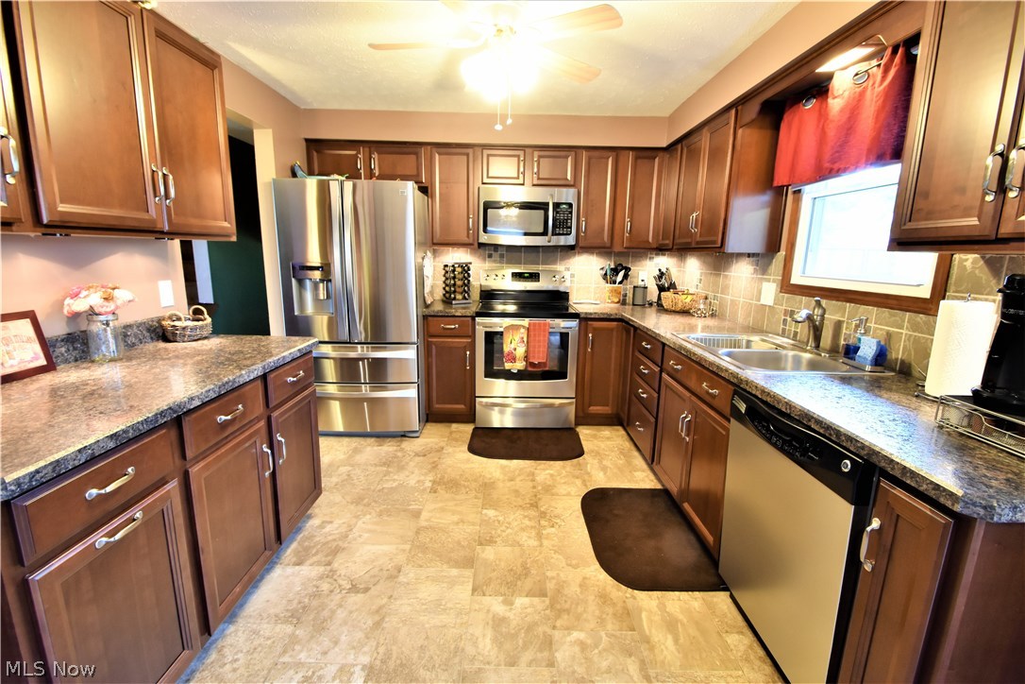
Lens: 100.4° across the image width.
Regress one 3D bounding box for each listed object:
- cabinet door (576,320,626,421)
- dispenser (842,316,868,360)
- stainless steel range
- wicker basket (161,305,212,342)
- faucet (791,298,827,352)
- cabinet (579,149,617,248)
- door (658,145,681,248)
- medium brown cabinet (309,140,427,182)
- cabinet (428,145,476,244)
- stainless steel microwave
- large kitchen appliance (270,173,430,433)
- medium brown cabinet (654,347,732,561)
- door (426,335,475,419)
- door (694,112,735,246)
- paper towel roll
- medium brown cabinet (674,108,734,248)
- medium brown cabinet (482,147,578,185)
[{"bbox_3d":[0.677,0.215,3.274,0.305,0.765,0.040,1,11,-1],"label":"cabinet door"},{"bbox_3d":[1.370,-0.007,1.690,0.087,0.178,0.074,1,11,-1],"label":"dispenser"},{"bbox_3d":[0.104,0.035,3.441,0.760,1.195,0.690,1,11,-1],"label":"stainless steel range"},{"bbox_3d":[-1.515,-0.089,1.999,0.160,0.135,0.275,-2,12,-13],"label":"wicker basket"},{"bbox_3d":[1.349,-0.079,1.954,0.220,0.235,0.070,-5,13,-27],"label":"faucet"},{"bbox_3d":[0.661,-1.090,3.309,0.253,0.709,0.024,1,11,-1],"label":"cabinet"},{"bbox_3d":[1.161,-1.048,3.158,0.024,0.703,0.325,1,11,-1],"label":"door"},{"bbox_3d":[-1.096,-1.377,3.380,0.908,0.305,0.320,1,11,-1],"label":"medium brown cabinet"},{"bbox_3d":[-0.457,-1.110,3.289,0.322,0.709,0.024,1,11,-1],"label":"cabinet"},{"bbox_3d":[0.116,-0.989,3.444,0.756,0.420,0.380,1,11,-1],"label":"stainless steel microwave"},{"bbox_3d":[-1.115,-0.249,3.287,0.900,1.770,0.800,1,11,-1],"label":"large kitchen appliance"},{"bbox_3d":[1.081,0.446,1.935,0.610,0.770,0.700,1,11,-1],"label":"medium brown cabinet"},{"bbox_3d":[-0.473,0.262,3.240,0.333,0.590,0.024,1,11,-1],"label":"door"},{"bbox_3d":[1.171,-0.910,2.472,0.024,0.709,0.359,1,11,-1],"label":"door"},{"bbox_3d":[1.385,0.013,1.323,0.125,0.280,0.125,1,11,0],"label":"paper towel roll"},{"bbox_3d":[1.300,-0.923,2.569,0.330,0.740,0.740,1,11,-1],"label":"medium brown cabinet"},{"bbox_3d":[0.123,-1.353,3.401,0.750,0.295,0.320,1,11,-1],"label":"medium brown cabinet"}]

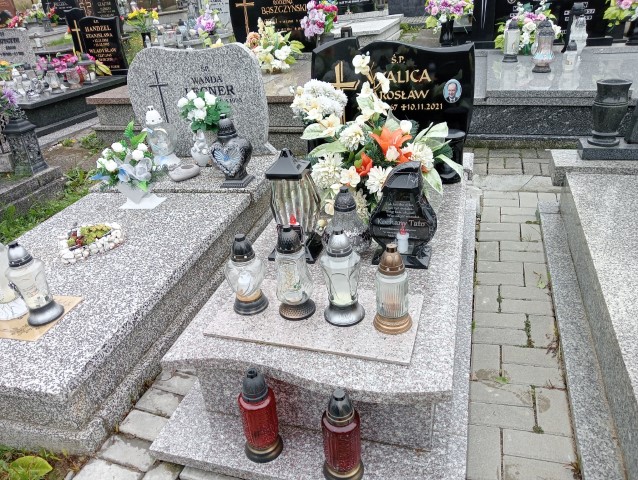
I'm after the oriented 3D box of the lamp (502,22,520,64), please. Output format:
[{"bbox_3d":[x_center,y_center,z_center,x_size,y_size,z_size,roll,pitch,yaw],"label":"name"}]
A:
[{"bbox_3d":[1.562,-1.596,4.158,0.128,0.306,0.128,4,29,16],"label":"lamp"}]

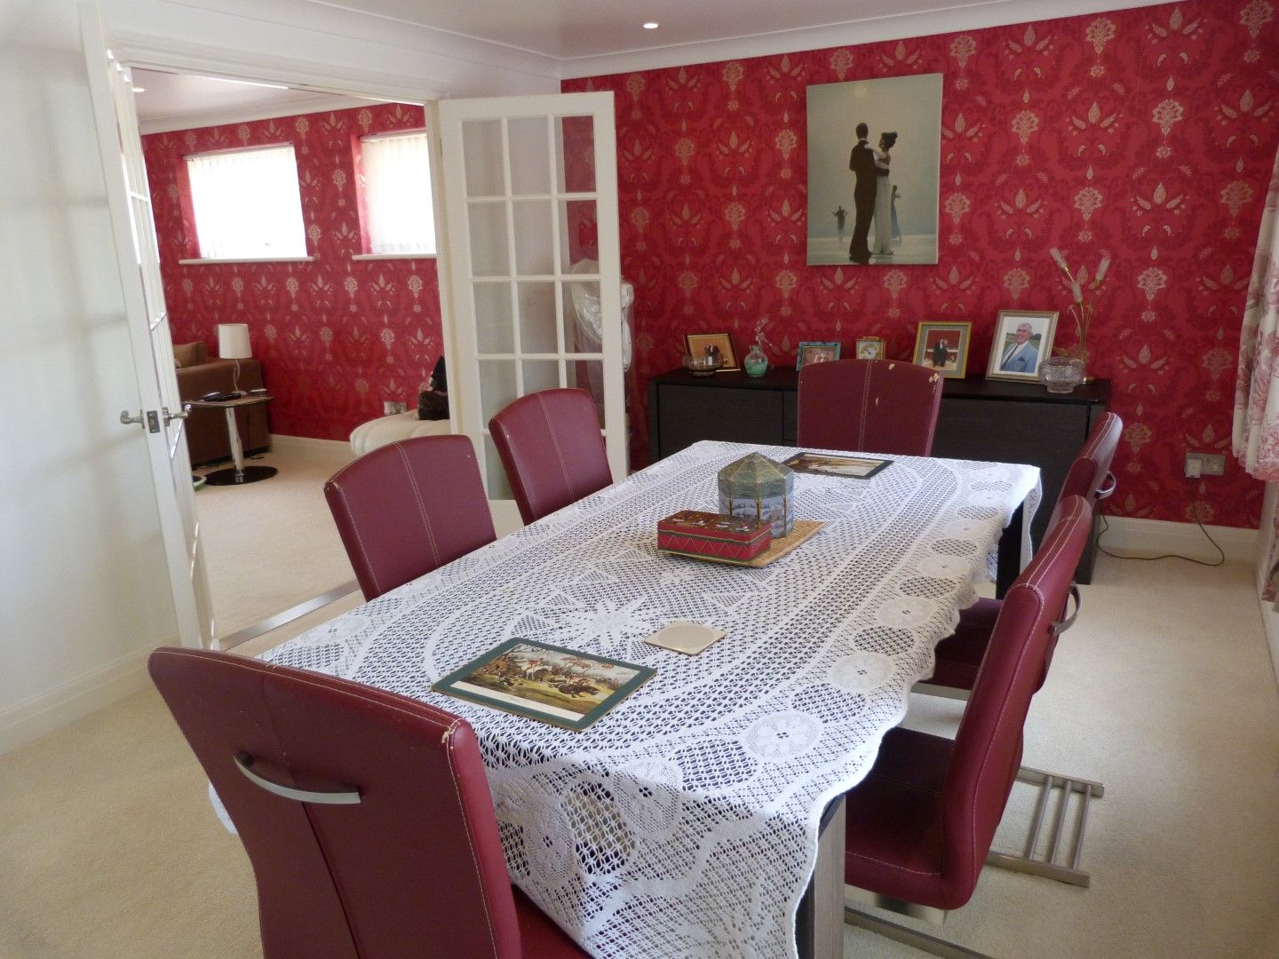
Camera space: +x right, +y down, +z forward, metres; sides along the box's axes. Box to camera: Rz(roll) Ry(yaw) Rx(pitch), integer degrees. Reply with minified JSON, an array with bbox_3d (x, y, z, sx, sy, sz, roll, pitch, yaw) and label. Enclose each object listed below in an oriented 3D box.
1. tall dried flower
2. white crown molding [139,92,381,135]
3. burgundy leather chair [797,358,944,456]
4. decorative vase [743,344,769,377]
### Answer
[{"bbox_3d":[1.849,-0.682,3.896,0.250,0.540,0.170,5,17,26],"label":"tall dried flower"},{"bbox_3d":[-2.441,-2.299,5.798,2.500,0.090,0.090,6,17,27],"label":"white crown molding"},{"bbox_3d":[0.681,0.125,3.038,0.455,0.990,0.600,5,17,26],"label":"burgundy leather chair"},{"bbox_3d":[0.561,-0.569,4.416,0.115,0.145,0.115,-2,15,1],"label":"decorative vase"}]

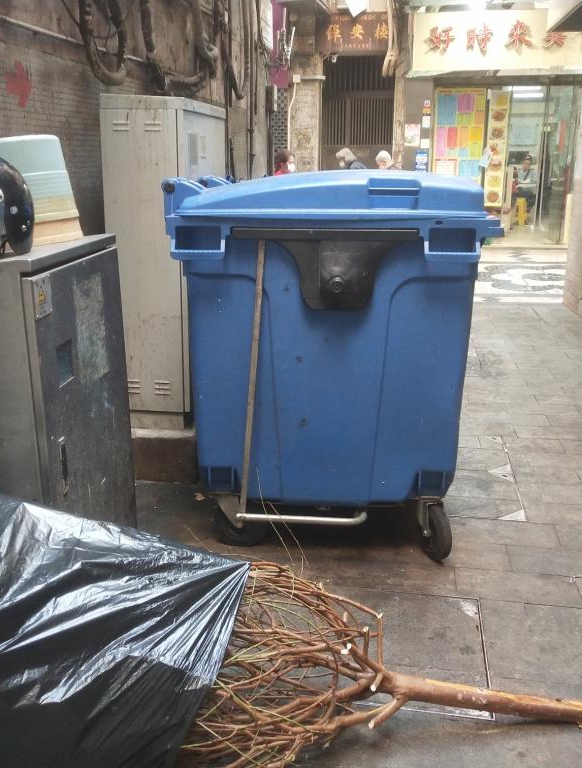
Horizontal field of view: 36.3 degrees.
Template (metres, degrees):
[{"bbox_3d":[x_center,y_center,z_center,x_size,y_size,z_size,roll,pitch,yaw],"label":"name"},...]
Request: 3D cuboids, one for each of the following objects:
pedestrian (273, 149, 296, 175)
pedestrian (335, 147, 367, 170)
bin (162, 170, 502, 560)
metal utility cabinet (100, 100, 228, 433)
[{"bbox_3d":[-0.077,-1.747,9.587,0.320,1.530,0.460,0,16,-2],"label":"pedestrian"},{"bbox_3d":[0.692,-1.833,9.769,0.480,1.500,0.480,1,16,2],"label":"pedestrian"},{"bbox_3d":[0.169,-0.168,3.644,1.080,1.400,1.350,1,16,3],"label":"bin"},{"bbox_3d":[-0.558,-0.614,4.237,0.340,1.390,1.000,2,16,5],"label":"metal utility cabinet"}]

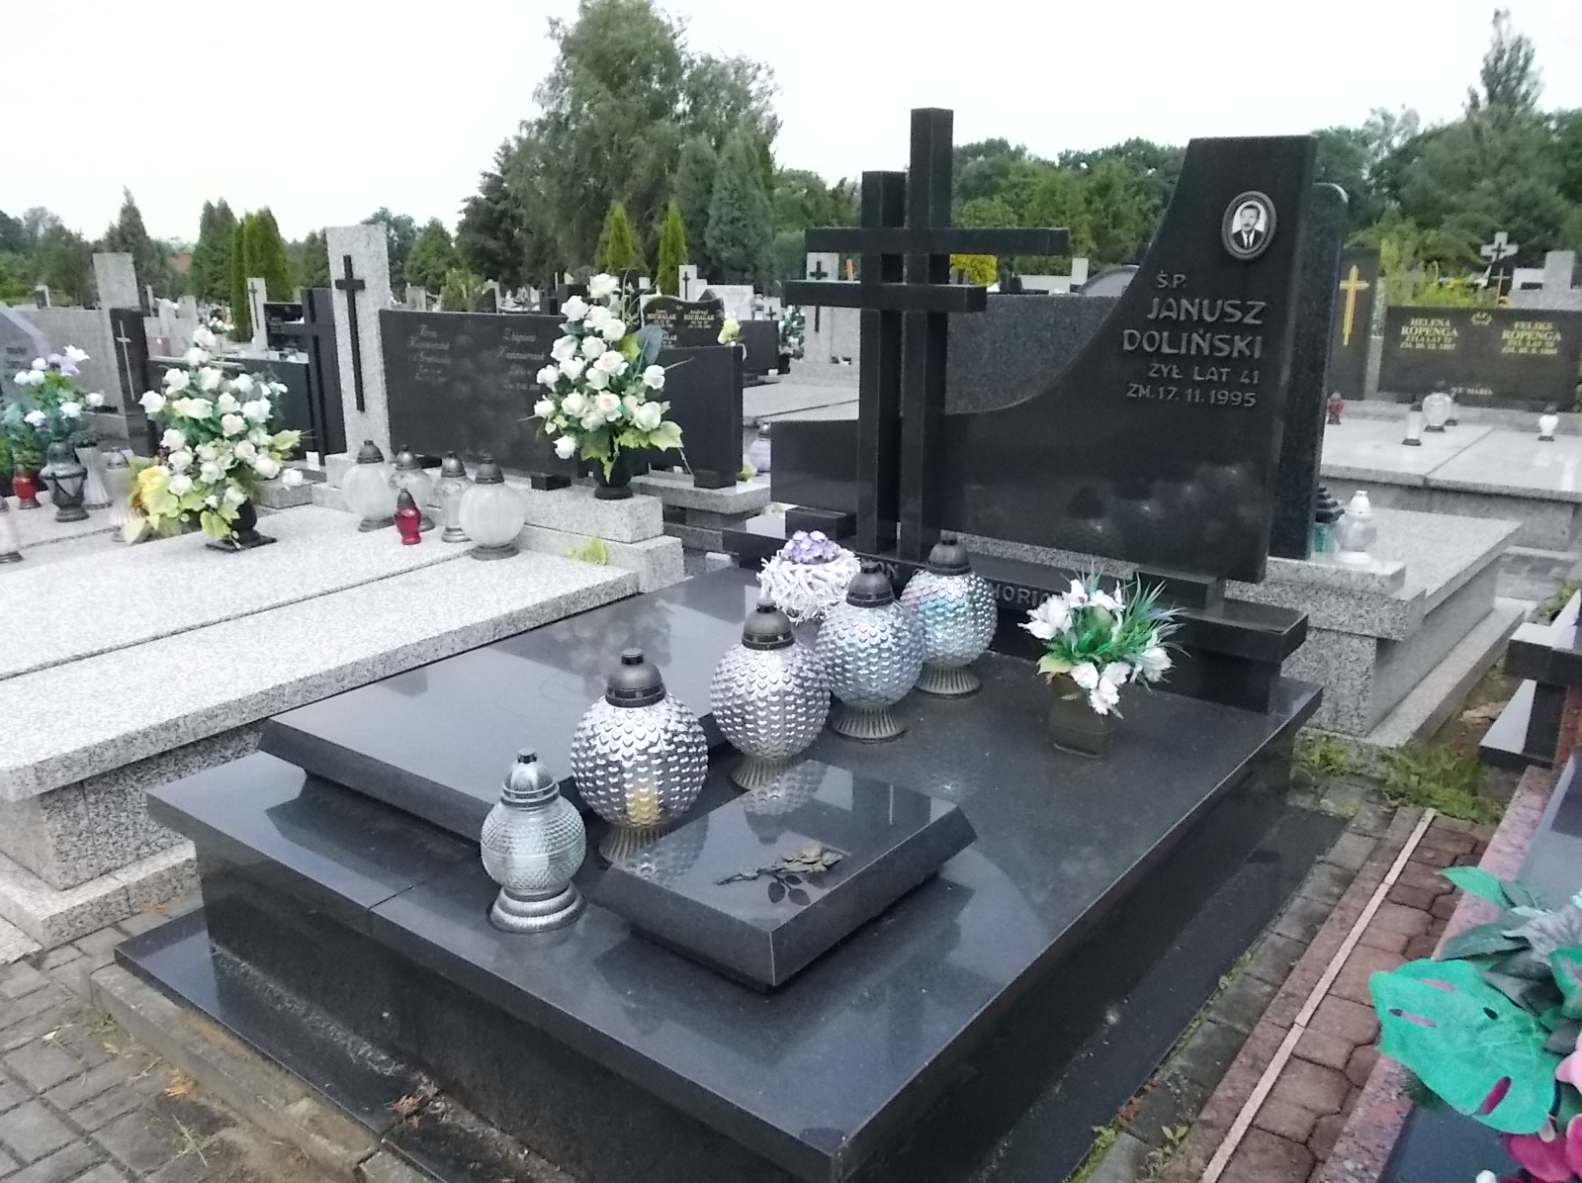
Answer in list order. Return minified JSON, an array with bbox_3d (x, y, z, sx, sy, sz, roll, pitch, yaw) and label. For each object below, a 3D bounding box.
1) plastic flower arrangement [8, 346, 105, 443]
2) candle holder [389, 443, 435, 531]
[{"bbox_3d":[-3.463,-0.912,5.600,0.460,0.500,0.420,11,20,36],"label":"plastic flower arrangement"},{"bbox_3d":[-1.396,-0.388,4.387,0.165,0.312,0.165,12,19,36],"label":"candle holder"}]

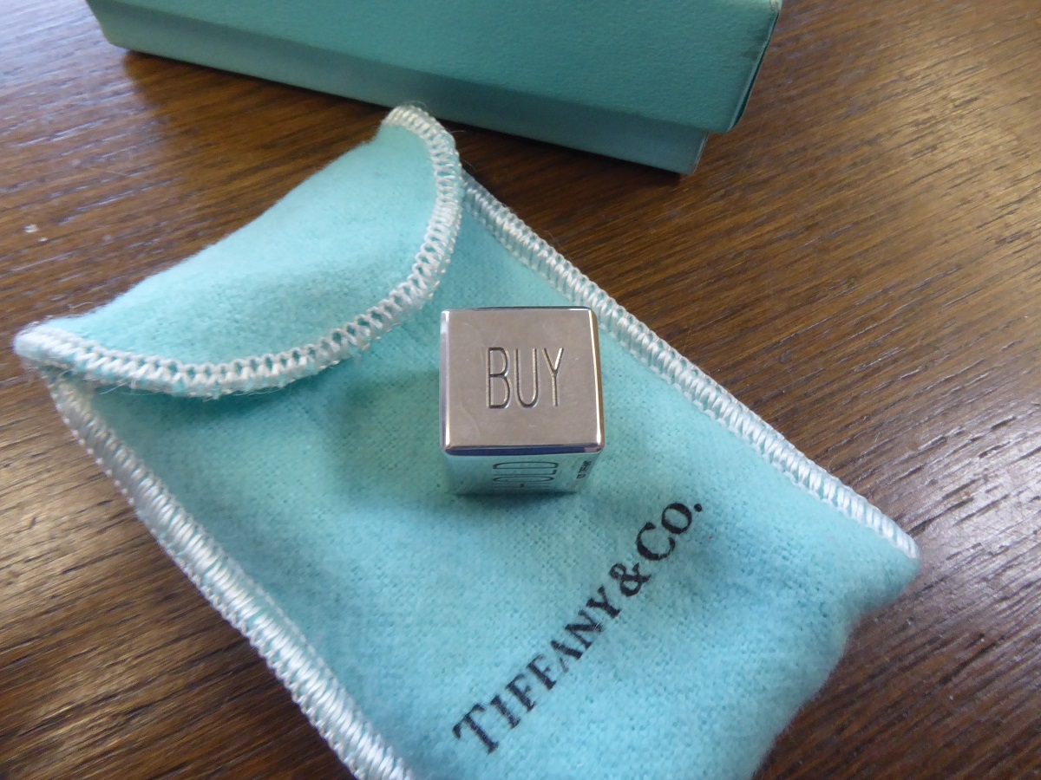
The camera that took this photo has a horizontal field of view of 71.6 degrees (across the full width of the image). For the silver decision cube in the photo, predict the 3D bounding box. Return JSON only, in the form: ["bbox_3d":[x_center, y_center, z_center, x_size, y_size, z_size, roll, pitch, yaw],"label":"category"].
[{"bbox_3d":[0.000,0.002,0.085,0.017,0.017,0.017,-1,68,-3],"label":"silver decision cube"}]

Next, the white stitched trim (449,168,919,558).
[{"bbox_3d":[0.017,-0.006,0.101,0.006,0.003,0.087,-41,72,-20],"label":"white stitched trim"}]

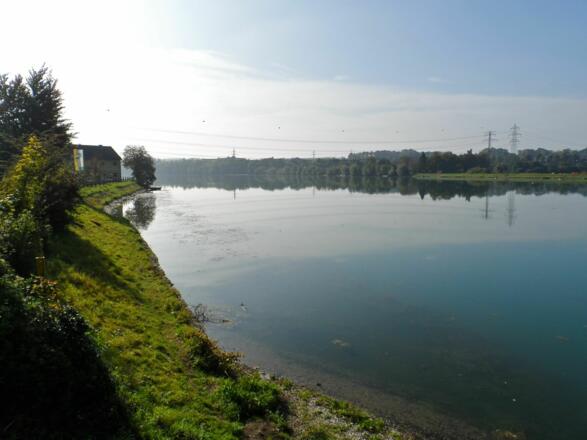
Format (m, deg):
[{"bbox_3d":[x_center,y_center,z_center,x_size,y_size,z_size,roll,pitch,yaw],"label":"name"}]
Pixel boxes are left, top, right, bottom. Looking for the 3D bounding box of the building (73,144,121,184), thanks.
[{"bbox_3d":[-50.849,-13.984,100.721,9.800,8.670,11.500,5,8,36],"label":"building"}]

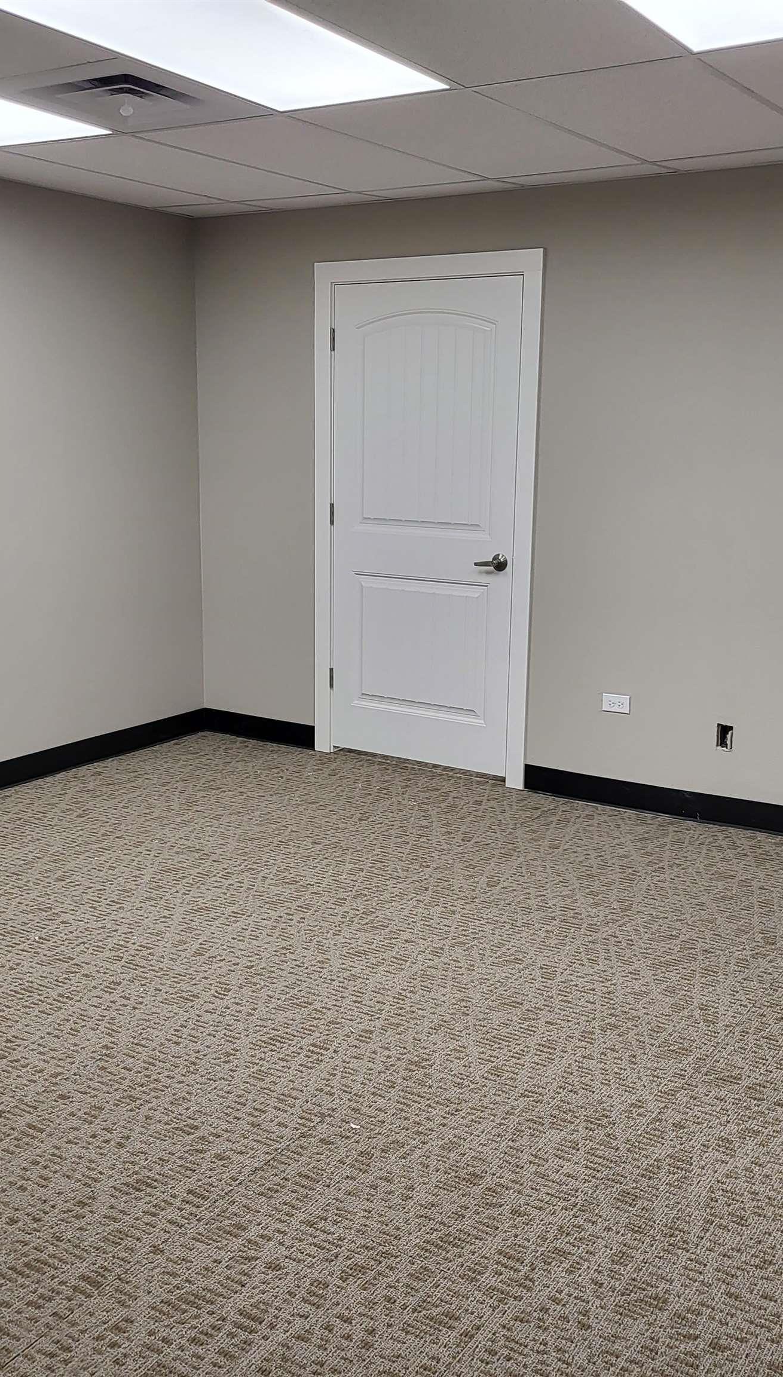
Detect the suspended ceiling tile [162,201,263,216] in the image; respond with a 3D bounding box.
[{"bbox_3d":[-0.770,-2.076,5.488,0.411,0.020,0.246,9,14,32],"label":"suspended ceiling tile"}]

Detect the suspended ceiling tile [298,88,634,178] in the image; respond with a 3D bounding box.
[{"bbox_3d":[0.278,-1.713,3.949,0.598,0.018,1.207,9,15,33],"label":"suspended ceiling tile"}]

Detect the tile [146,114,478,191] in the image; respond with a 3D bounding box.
[{"bbox_3d":[-0.230,-1.792,4.277,0.598,0.018,1.207,9,15,33],"label":"tile"}]

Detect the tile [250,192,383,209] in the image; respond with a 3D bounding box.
[{"bbox_3d":[-0.327,-2.005,5.209,0.598,0.018,0.255,9,15,33],"label":"tile"}]

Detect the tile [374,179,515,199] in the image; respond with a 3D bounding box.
[{"bbox_3d":[0.181,-1.926,4.881,0.598,0.018,0.255,9,15,33],"label":"tile"}]

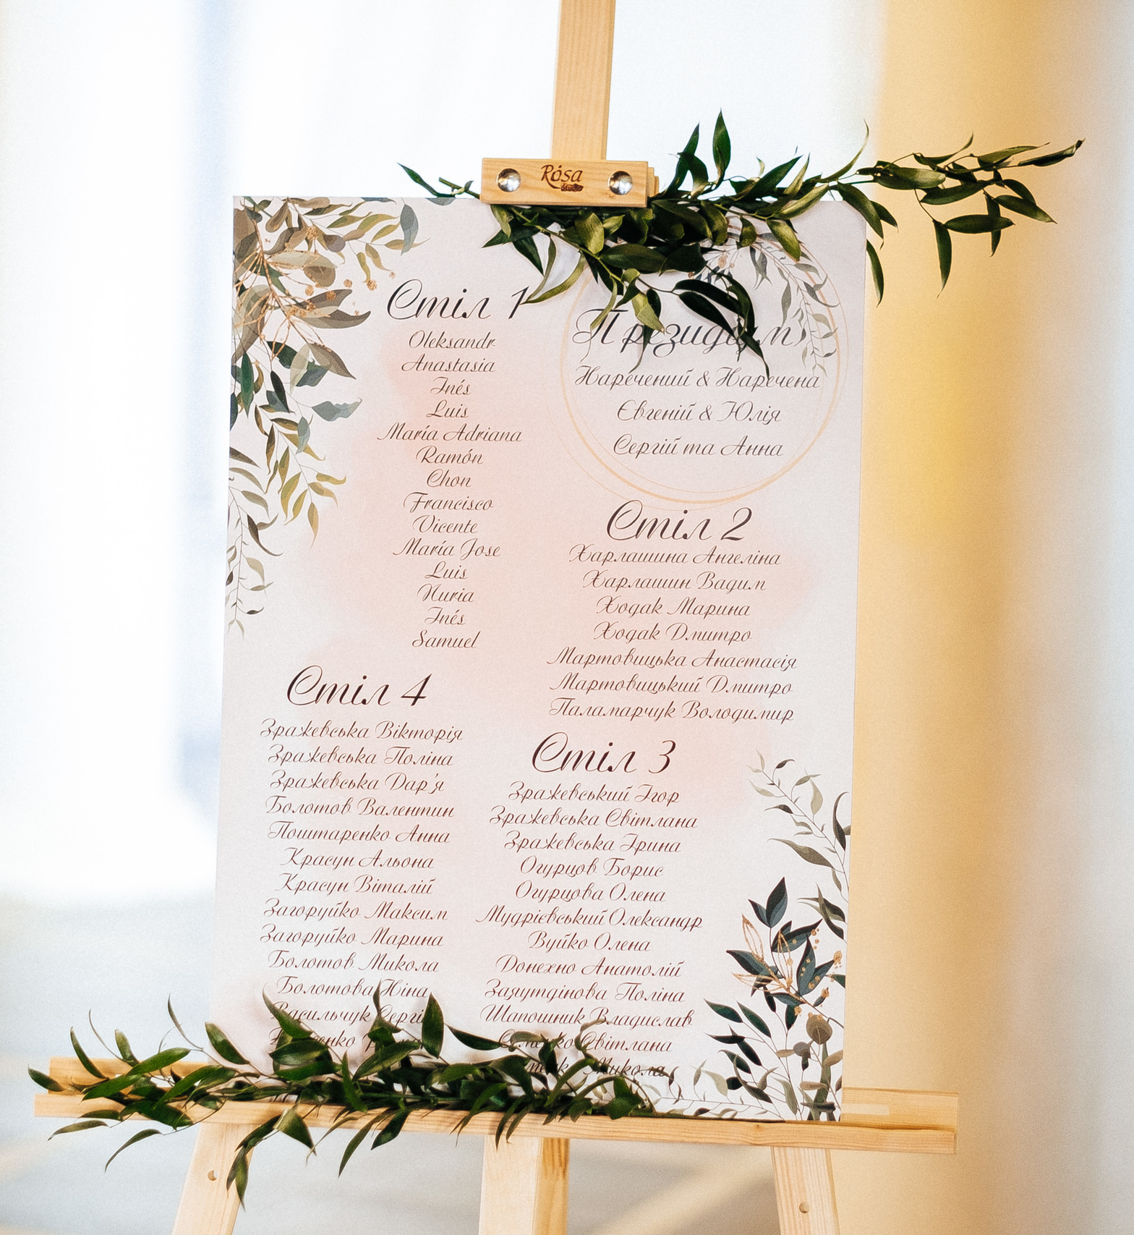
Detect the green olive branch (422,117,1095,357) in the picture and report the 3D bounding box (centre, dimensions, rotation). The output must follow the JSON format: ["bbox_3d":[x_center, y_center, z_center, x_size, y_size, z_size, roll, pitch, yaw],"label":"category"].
[{"bbox_3d":[0.116,-0.248,2.847,0.445,0.168,0.130,4,7,9],"label":"green olive branch"}]

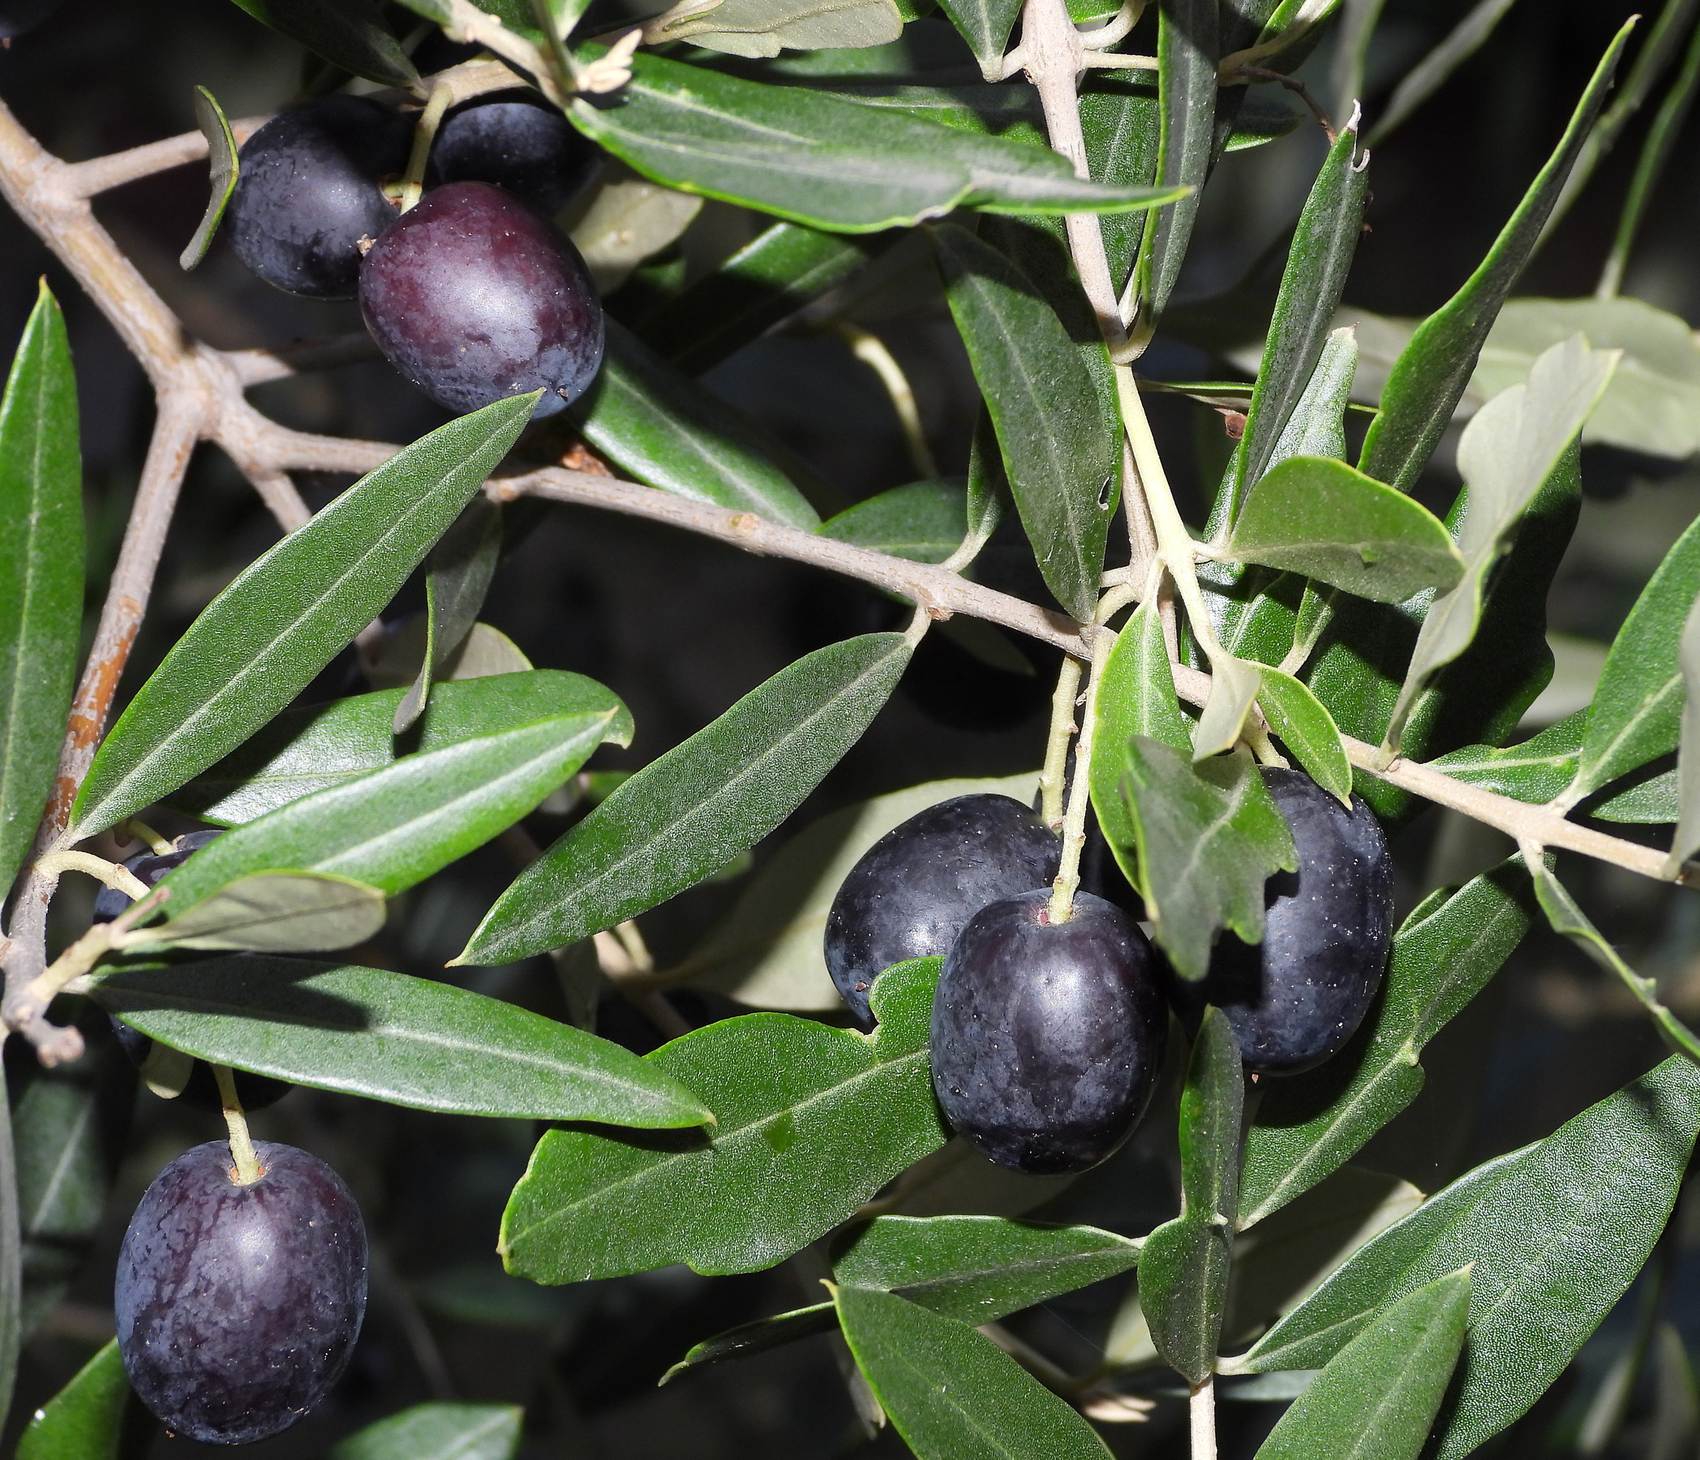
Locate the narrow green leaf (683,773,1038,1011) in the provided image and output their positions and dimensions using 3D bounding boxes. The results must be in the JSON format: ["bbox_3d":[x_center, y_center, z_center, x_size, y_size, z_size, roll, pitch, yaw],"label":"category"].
[{"bbox_3d":[0.003,0.013,0.642,0.041,0.015,0.004,-16,0,-6],"label":"narrow green leaf"}]

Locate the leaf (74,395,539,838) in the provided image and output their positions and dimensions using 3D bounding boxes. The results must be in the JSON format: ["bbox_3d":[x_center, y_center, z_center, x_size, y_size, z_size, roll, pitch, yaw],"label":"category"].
[{"bbox_3d":[-0.043,-0.009,0.641,0.011,0.052,0.003,50,15,12],"label":"leaf"}]

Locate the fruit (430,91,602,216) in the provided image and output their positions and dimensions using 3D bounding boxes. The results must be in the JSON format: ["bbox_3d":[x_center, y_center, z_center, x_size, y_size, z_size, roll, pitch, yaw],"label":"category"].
[{"bbox_3d":[-0.027,-0.044,0.632,0.016,0.019,0.016,29,-12,0],"label":"fruit"}]

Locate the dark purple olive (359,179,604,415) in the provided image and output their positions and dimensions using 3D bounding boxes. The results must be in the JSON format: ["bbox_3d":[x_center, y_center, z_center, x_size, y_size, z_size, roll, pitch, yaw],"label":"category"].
[{"bbox_3d":[-0.028,-0.033,0.615,0.016,0.016,0.021,-33,59,-22],"label":"dark purple olive"}]

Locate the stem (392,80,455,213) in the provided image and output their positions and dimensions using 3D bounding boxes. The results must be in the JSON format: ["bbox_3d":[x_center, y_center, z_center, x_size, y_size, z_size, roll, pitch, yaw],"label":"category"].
[{"bbox_3d":[-0.032,-0.044,0.617,0.003,0.011,0.002,18,0,0],"label":"stem"}]

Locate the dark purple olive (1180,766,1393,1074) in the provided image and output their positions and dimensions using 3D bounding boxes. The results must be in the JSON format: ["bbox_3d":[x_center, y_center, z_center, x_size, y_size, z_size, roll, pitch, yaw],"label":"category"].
[{"bbox_3d":[0.035,0.015,0.660,0.019,0.025,0.019,5,6,0],"label":"dark purple olive"}]

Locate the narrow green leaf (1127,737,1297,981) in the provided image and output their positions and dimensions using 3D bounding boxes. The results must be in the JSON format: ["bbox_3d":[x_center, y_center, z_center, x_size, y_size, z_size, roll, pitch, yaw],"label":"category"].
[{"bbox_3d":[0.027,0.009,0.597,0.011,0.020,0.004,15,-21,9],"label":"narrow green leaf"}]

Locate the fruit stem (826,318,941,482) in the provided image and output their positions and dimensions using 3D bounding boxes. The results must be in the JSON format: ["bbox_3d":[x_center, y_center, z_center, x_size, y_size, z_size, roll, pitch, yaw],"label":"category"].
[{"bbox_3d":[0.003,-0.026,0.660,0.004,0.016,0.003,-31,0,0],"label":"fruit stem"}]

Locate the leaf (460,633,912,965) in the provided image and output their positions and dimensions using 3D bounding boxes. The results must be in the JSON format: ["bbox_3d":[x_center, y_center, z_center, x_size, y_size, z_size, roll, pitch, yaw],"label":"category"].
[{"bbox_3d":[-0.013,0.006,0.652,0.047,0.011,0.006,-36,-14,-12],"label":"leaf"}]

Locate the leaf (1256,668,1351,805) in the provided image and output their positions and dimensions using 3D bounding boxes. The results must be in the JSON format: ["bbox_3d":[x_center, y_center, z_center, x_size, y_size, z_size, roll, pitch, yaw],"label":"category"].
[{"bbox_3d":[0.034,0.001,0.612,0.005,0.013,0.002,-29,-16,-24],"label":"leaf"}]

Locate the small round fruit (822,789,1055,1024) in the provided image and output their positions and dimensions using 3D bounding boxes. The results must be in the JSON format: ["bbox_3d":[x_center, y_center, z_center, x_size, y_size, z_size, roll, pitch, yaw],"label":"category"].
[{"bbox_3d":[0.009,0.016,0.664,0.024,0.019,0.019,-42,0,-12],"label":"small round fruit"}]

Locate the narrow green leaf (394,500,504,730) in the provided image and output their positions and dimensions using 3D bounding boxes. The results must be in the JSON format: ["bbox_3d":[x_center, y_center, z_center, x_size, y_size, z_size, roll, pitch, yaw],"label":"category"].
[{"bbox_3d":[-0.032,-0.009,0.647,0.004,0.007,0.025,-21,38,39],"label":"narrow green leaf"}]

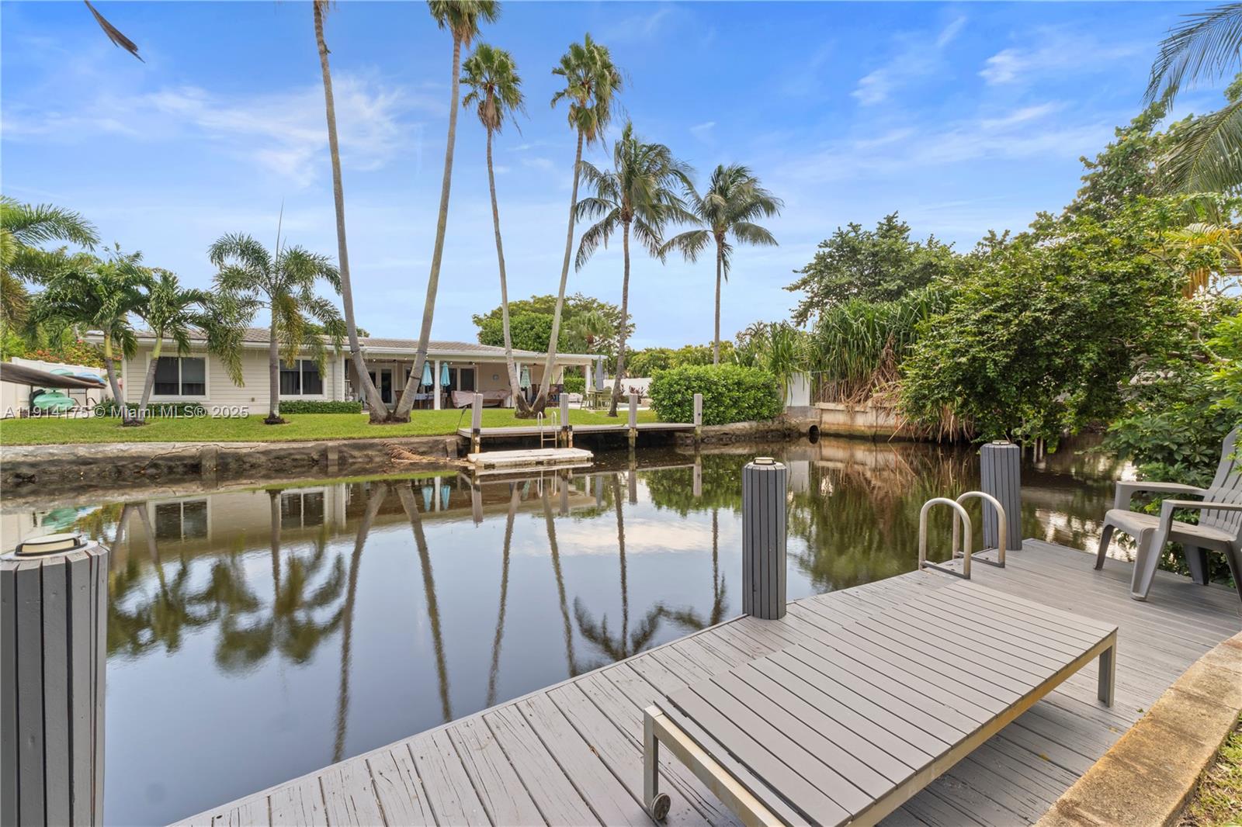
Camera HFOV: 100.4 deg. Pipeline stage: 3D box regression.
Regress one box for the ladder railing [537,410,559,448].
[{"bbox_3d":[-2.435,0.532,17.200,0.560,1.300,0.420,-1,2,-31],"label":"ladder railing"}]

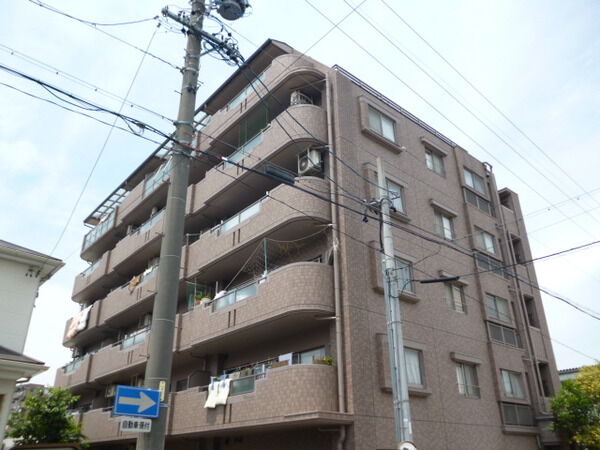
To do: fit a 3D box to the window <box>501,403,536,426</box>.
[{"bbox_3d":[7.559,6.541,16.771,1.900,0.680,0.140,20,-33,-35],"label":"window"}]

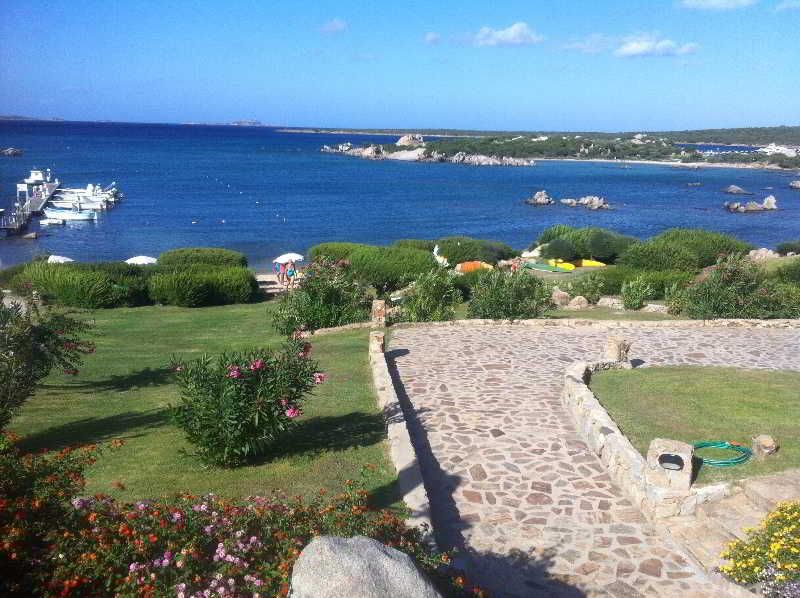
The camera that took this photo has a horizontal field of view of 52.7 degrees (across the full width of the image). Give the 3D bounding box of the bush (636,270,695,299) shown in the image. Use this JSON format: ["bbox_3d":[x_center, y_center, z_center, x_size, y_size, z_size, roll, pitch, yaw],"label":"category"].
[{"bbox_3d":[10.176,-0.564,31.000,2.122,0.957,1.592,5,12,18],"label":"bush"}]

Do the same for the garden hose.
[{"bbox_3d":[3.866,1.855,9.700,0.720,0.070,0.720,6,13,23],"label":"garden hose"}]

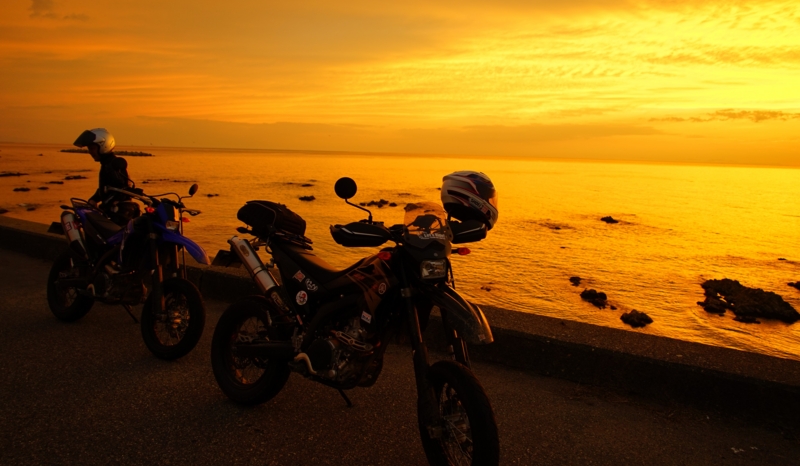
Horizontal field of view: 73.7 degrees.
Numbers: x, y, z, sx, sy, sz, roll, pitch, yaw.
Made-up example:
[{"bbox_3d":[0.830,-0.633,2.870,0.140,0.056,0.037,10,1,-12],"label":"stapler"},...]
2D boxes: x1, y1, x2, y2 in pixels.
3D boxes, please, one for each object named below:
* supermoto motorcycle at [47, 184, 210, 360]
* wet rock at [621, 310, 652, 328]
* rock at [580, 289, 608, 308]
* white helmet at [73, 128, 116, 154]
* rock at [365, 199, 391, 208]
[{"bbox_3d":[-2.129,0.195,4.066,2.080,1.260,0.840,7,10,32],"label":"supermoto motorcycle"},{"bbox_3d":[6.222,2.257,13.982,0.825,0.347,0.619,6,9,25],"label":"wet rock"},{"bbox_3d":[5.757,1.921,15.719,0.813,0.470,0.650,5,9,21],"label":"rock"},{"bbox_3d":[-2.949,-0.878,5.150,0.360,0.270,0.255,-21,17,-21],"label":"white helmet"},{"bbox_3d":[-1.763,-2.330,42.021,2.018,0.662,1.513,1,9,-2],"label":"rock"}]

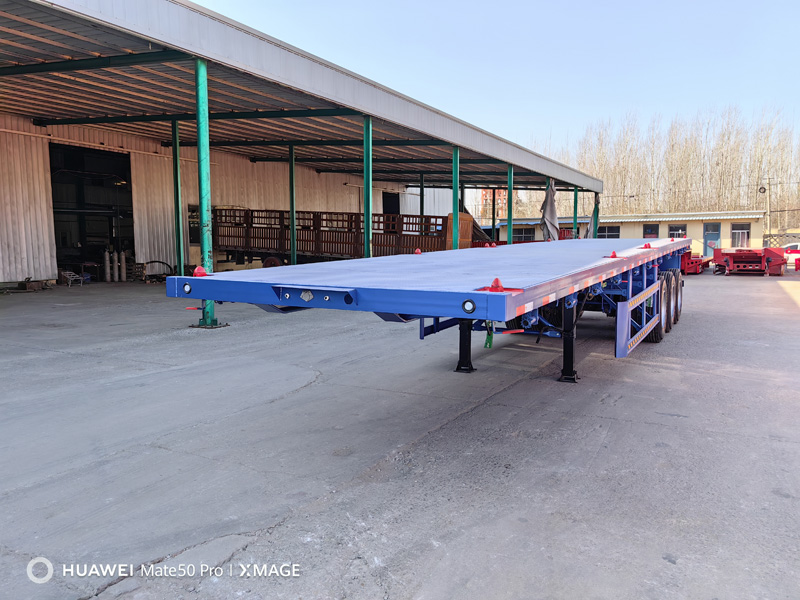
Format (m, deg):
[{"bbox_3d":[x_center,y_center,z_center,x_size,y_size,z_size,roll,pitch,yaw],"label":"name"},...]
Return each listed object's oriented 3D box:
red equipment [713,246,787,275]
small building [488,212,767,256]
[{"bbox_3d":[16.423,-1.881,29.411,2.716,1.208,6.000,3,6,29],"label":"red equipment"},{"bbox_3d":[14.405,-3.865,40.522,15.871,3.080,5.000,3,6,29],"label":"small building"}]

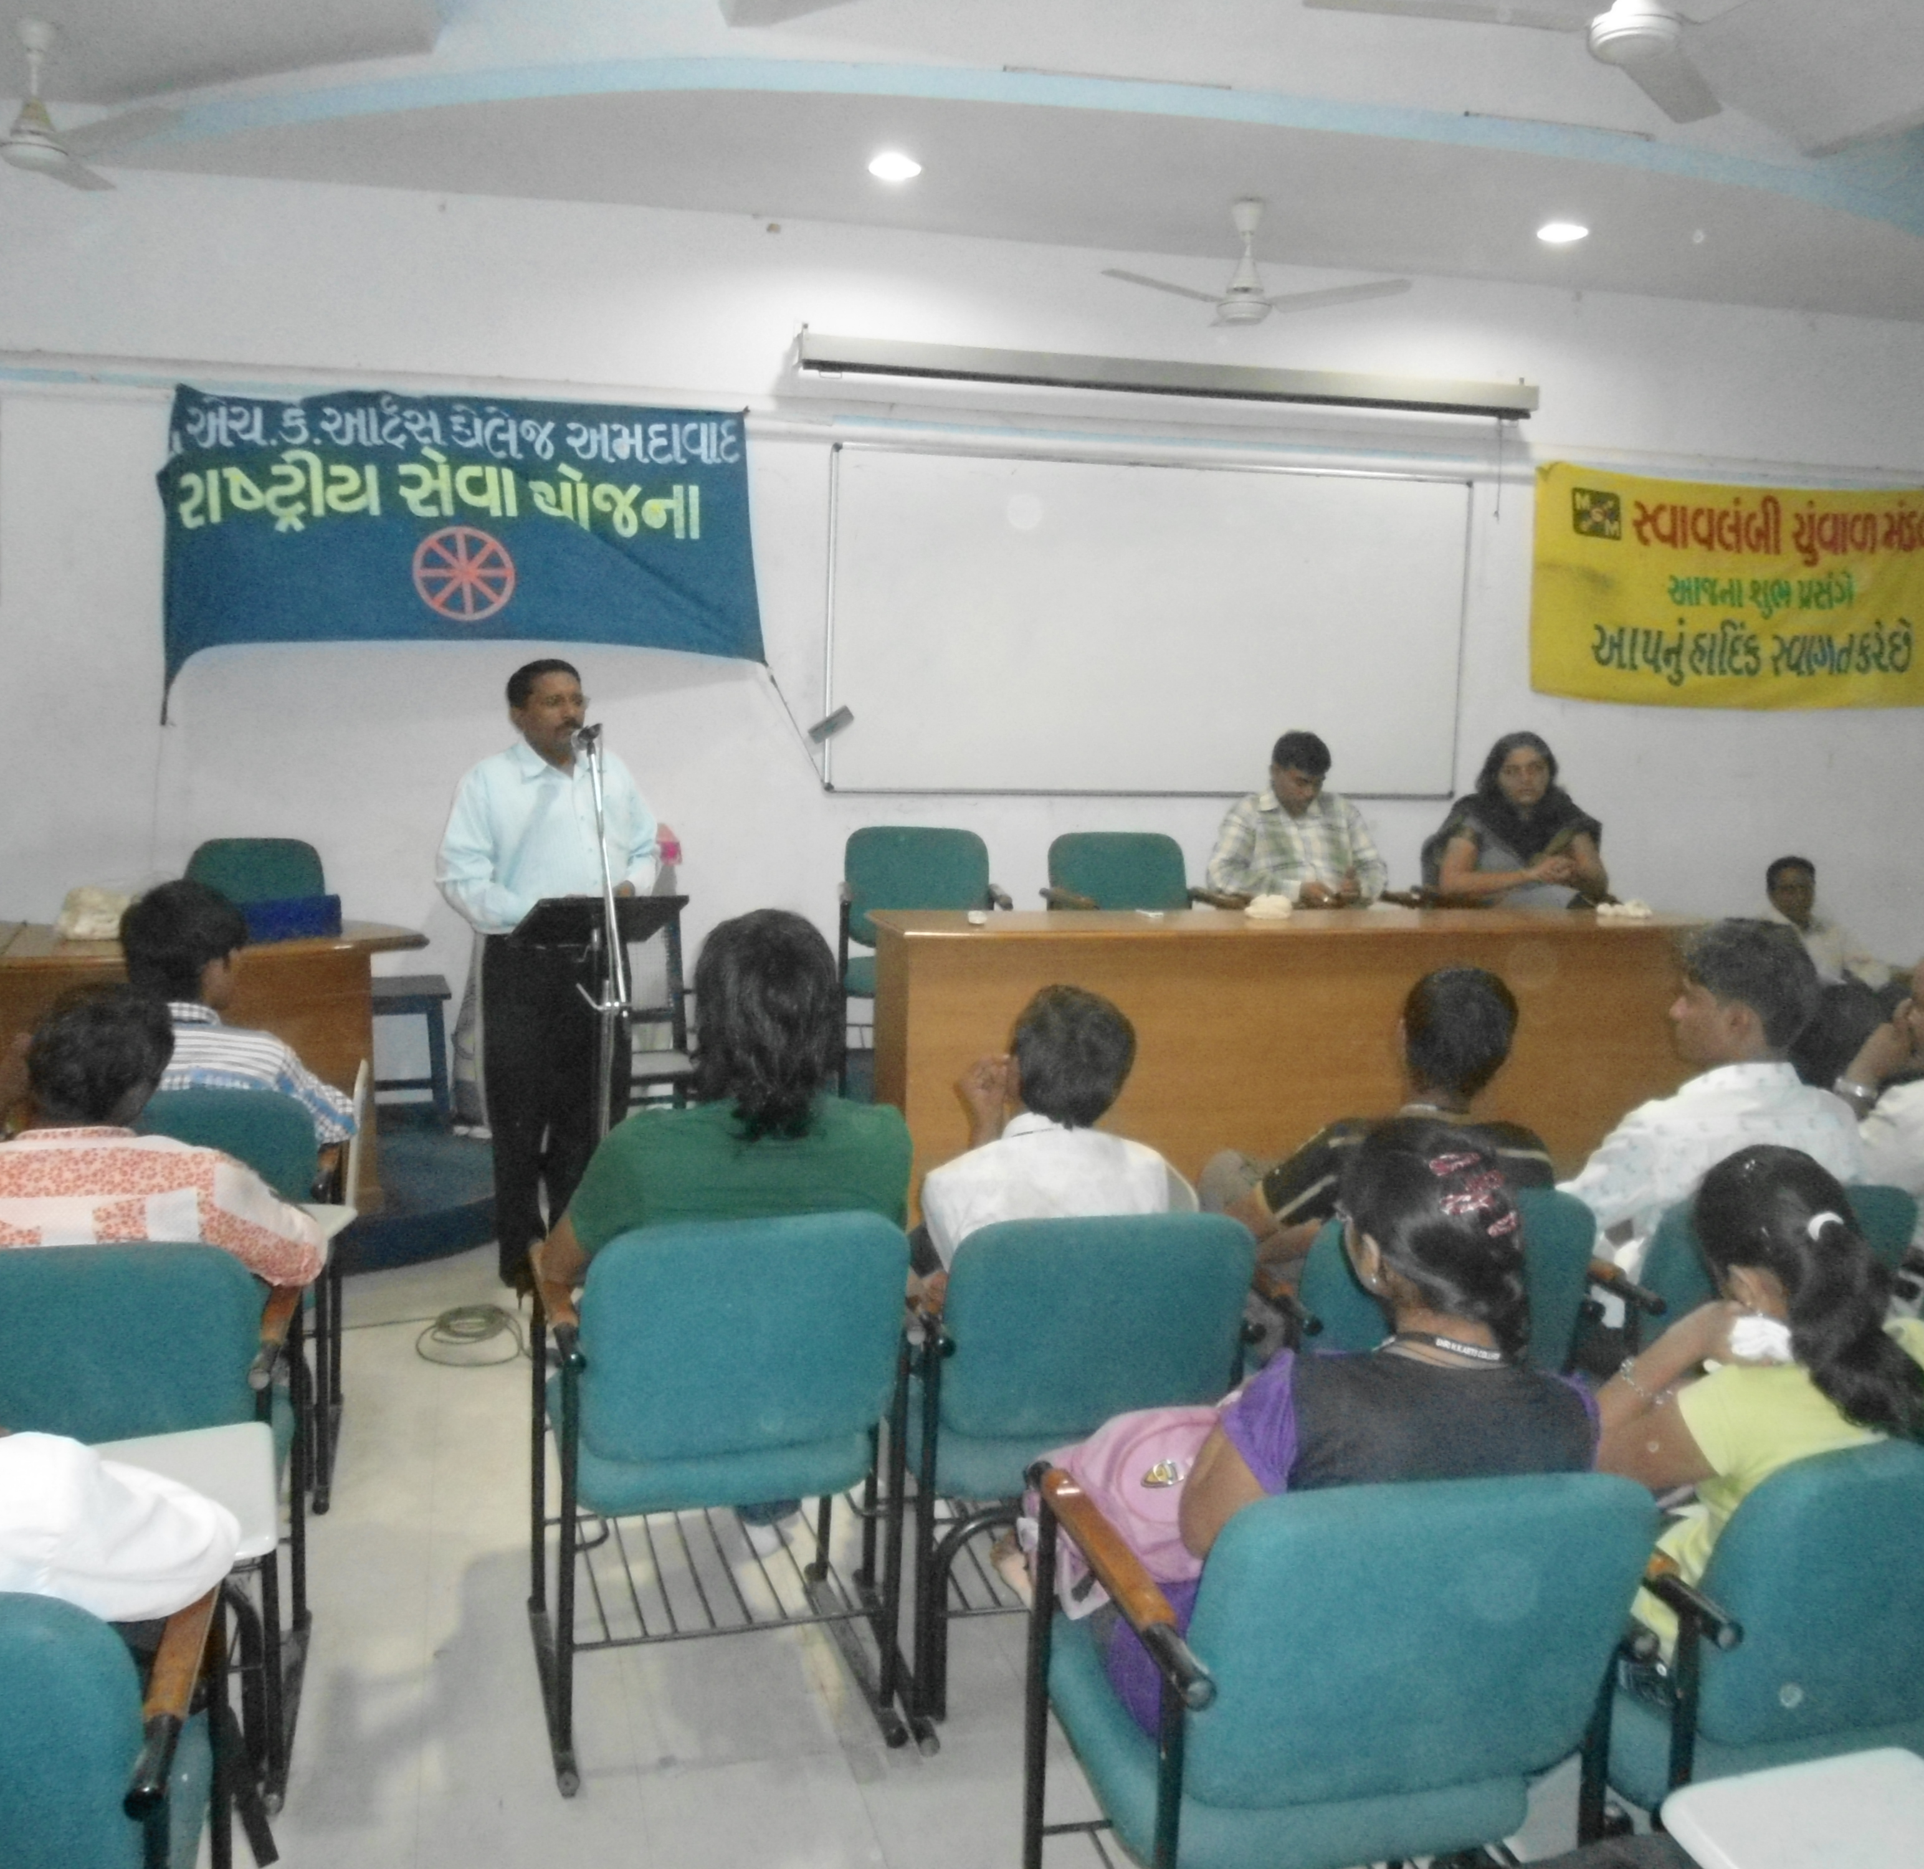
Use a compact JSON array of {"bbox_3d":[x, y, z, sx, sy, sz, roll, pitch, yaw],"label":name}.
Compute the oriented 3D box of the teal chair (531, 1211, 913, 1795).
[{"bbox_3d":[-0.387,0.766,2.897,0.530,0.810,0.660,-1,5,-16],"label":"teal chair"}]

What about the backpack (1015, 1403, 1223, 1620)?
[{"bbox_3d":[0.211,0.640,2.140,0.320,0.280,0.220,4,6,22],"label":"backpack"}]

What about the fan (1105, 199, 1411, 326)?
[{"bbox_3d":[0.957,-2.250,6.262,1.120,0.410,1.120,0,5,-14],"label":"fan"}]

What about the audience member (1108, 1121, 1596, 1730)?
[{"bbox_3d":[0.367,0.712,2.157,0.520,1.100,0.700,0,6,-13],"label":"audience member"}]

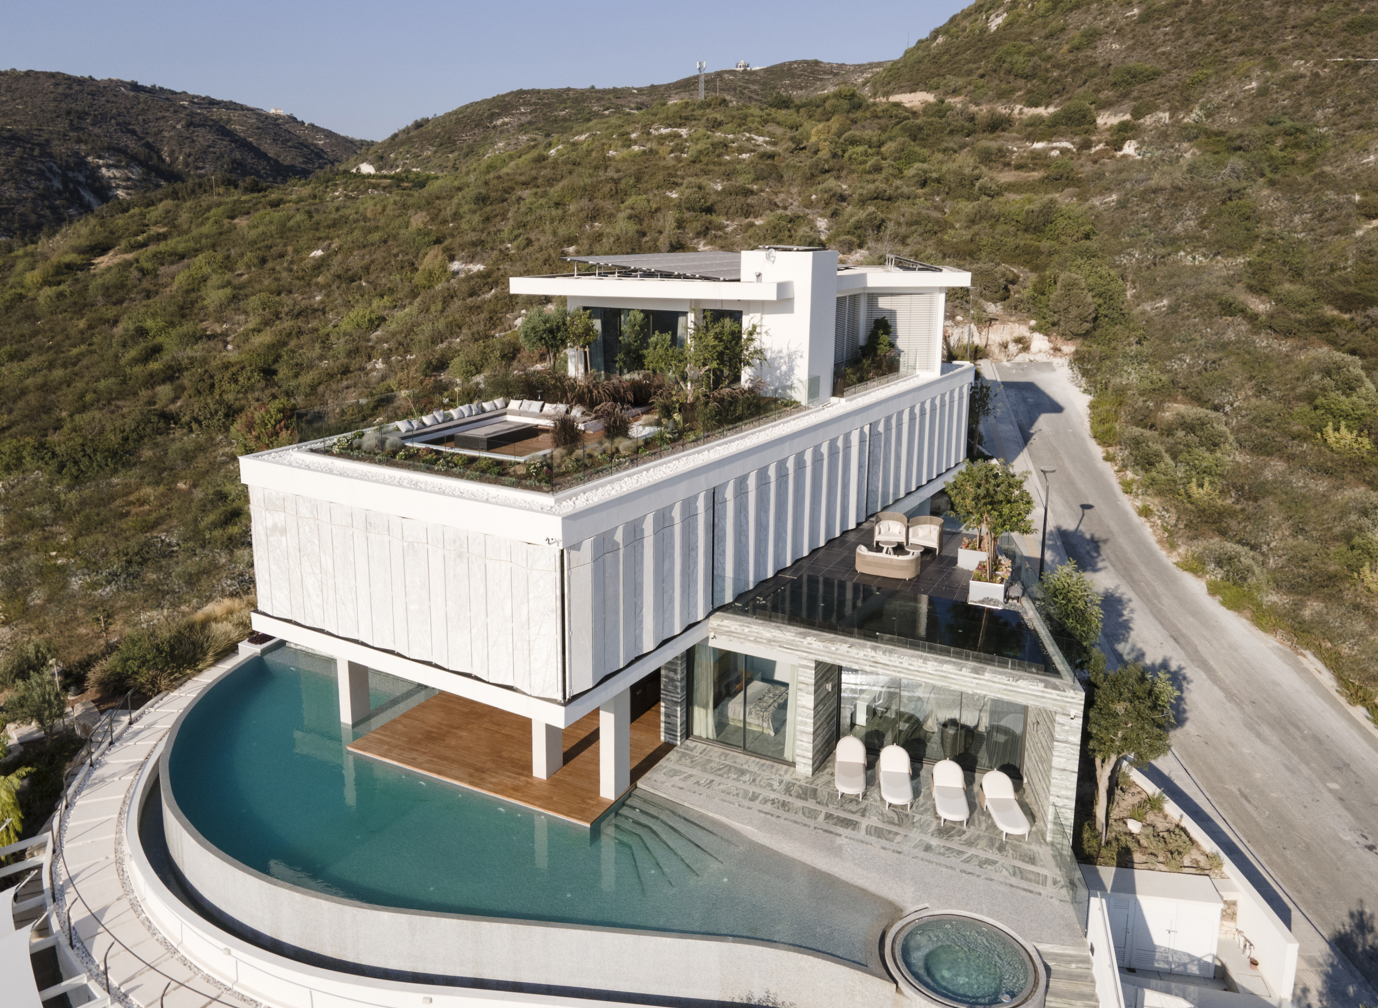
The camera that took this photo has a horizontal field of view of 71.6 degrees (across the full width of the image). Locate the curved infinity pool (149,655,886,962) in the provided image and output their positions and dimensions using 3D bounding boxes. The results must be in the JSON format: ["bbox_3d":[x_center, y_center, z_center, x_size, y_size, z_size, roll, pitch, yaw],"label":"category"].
[{"bbox_3d":[-6.177,7.926,23.939,23.221,1.300,8.736,10,17,31],"label":"curved infinity pool"}]

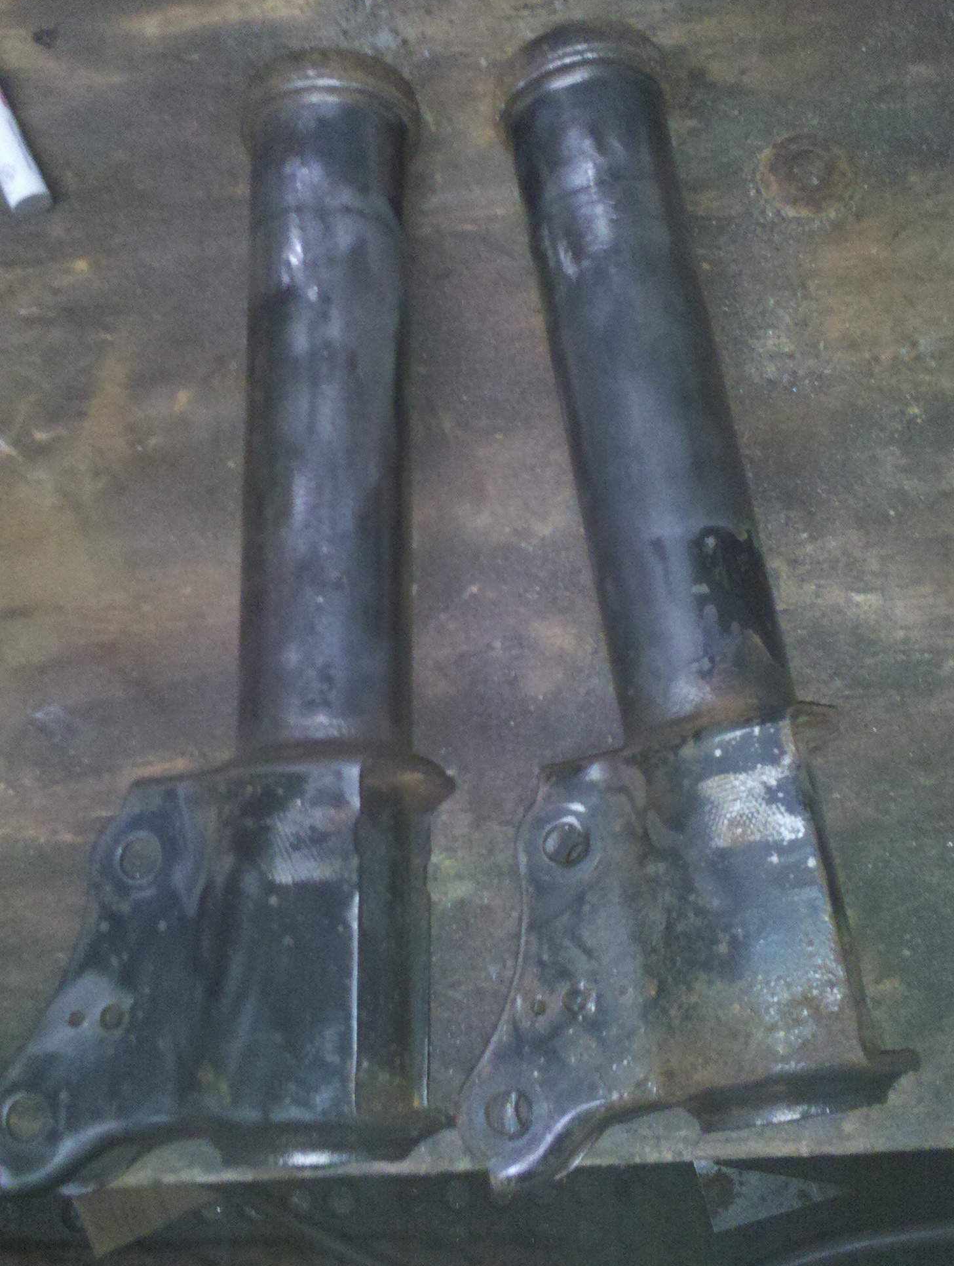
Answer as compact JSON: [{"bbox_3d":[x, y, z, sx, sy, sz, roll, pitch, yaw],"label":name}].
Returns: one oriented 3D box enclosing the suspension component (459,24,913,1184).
[{"bbox_3d":[0.036,-0.020,0.417,0.125,0.063,0.341,-12,73,9],"label":"suspension component"}]

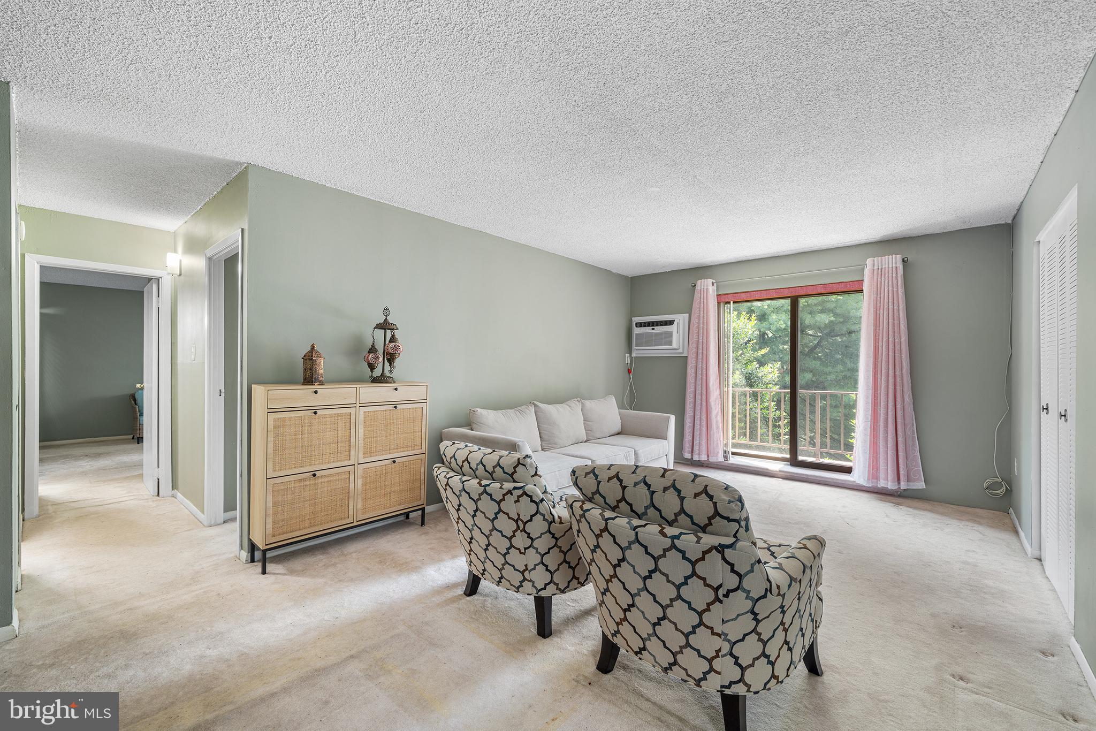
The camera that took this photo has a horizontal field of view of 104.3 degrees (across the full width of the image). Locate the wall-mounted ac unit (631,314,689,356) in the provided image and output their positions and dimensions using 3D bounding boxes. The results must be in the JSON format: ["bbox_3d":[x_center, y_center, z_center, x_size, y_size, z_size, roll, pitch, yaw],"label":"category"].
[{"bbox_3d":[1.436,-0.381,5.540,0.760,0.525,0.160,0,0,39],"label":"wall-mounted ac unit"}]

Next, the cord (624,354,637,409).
[{"bbox_3d":[1.133,0.238,5.748,0.130,0.780,0.130,0,0,39],"label":"cord"}]

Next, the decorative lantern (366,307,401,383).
[{"bbox_3d":[-1.196,-0.137,3.125,0.200,0.530,0.240,0,0,43],"label":"decorative lantern"}]

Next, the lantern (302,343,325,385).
[{"bbox_3d":[-1.525,-0.008,2.770,0.135,0.270,0.135,0,0,43],"label":"lantern"}]

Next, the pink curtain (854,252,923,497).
[{"bbox_3d":[3.206,0.070,4.027,0.520,2.200,0.120,0,0,39],"label":"pink curtain"}]

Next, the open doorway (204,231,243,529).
[{"bbox_3d":[-2.234,0.176,3.005,0.820,2.070,0.130,0,0,39],"label":"open doorway"}]

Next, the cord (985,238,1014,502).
[{"bbox_3d":[3.810,0.035,3.607,0.180,2.200,0.060,0,0,39],"label":"cord"}]

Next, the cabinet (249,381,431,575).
[{"bbox_3d":[-1.371,0.672,2.934,0.245,1.080,1.055,0,0,43],"label":"cabinet"}]

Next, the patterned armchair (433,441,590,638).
[{"bbox_3d":[-0.052,0.809,2.279,0.760,0.810,0.770,0,0,39],"label":"patterned armchair"}]

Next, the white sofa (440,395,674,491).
[{"bbox_3d":[0.260,0.788,4.170,0.850,0.860,2.410,0,0,43],"label":"white sofa"}]

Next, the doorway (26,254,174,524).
[{"bbox_3d":[-3.788,0.169,3.636,0.130,2.080,0.860,0,0,43],"label":"doorway"}]

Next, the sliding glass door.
[{"bbox_3d":[2.673,0.155,4.648,1.650,1.920,0.100,0,0,39],"label":"sliding glass door"}]

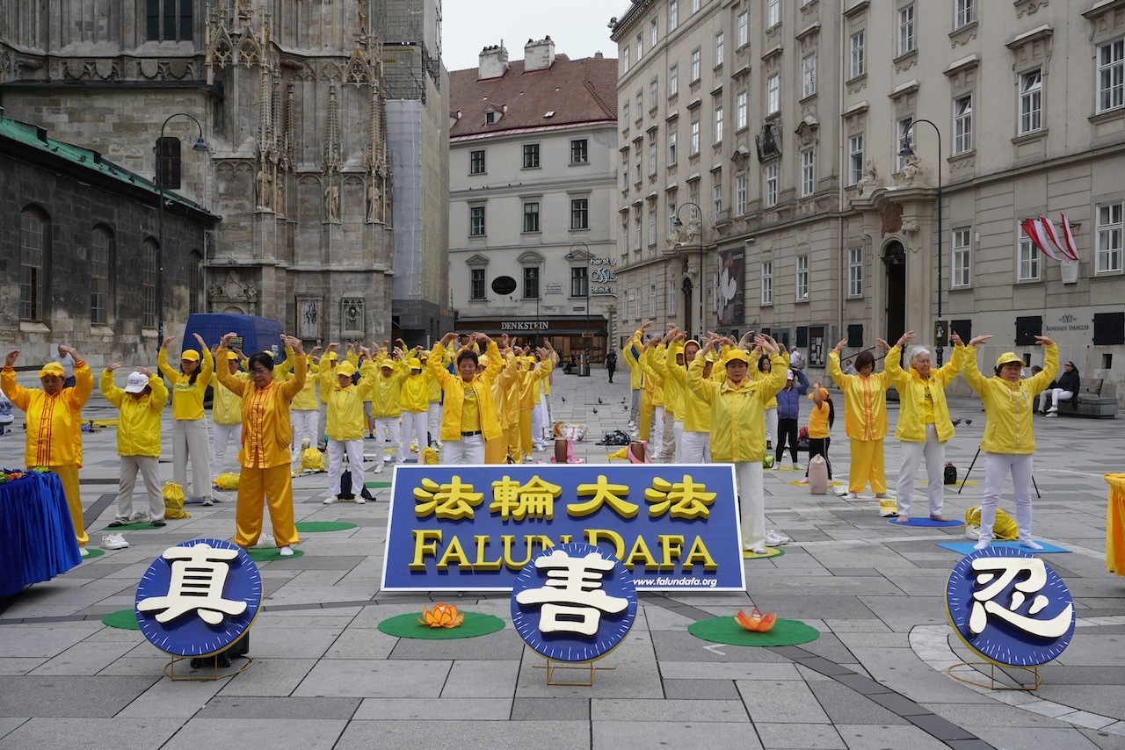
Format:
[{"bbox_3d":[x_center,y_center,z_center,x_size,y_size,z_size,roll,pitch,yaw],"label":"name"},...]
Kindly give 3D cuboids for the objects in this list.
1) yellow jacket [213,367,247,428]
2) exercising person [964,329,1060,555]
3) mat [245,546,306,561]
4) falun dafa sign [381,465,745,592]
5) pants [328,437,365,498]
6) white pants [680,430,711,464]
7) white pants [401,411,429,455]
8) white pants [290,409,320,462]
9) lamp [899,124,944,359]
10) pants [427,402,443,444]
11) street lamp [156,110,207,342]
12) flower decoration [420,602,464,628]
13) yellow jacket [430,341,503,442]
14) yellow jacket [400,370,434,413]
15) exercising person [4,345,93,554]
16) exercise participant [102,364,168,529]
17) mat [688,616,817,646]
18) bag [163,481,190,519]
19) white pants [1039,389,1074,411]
[{"bbox_3d":[-3.980,0.216,14.550,0.520,0.760,0.310,0,1,-5],"label":"yellow jacket"},{"bbox_3d":[3.666,0.534,9.980,0.780,1.730,0.420,0,1,0],"label":"exercising person"},{"bbox_3d":[-2.405,1.403,9.600,0.760,0.010,0.760,0,1,0],"label":"mat"},{"bbox_3d":[0.014,1.020,8.250,2.380,0.970,0.110,0,-36,0],"label":"falun dafa sign"},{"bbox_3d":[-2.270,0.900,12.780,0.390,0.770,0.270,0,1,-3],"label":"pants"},{"bbox_3d":[1.385,0.893,12.200,0.420,0.840,0.280,0,1,0],"label":"white pants"},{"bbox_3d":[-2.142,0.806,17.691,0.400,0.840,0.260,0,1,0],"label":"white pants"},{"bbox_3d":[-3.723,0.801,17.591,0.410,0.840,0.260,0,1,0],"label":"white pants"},{"bbox_3d":[9.997,-3.171,33.900,1.300,8.040,0.420,0,1,-12],"label":"lamp"},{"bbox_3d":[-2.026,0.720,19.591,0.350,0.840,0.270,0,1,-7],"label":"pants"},{"bbox_3d":[-11.235,-3.428,35.918,1.550,8.600,0.420,0,1,-13],"label":"street lamp"},{"bbox_3d":[-0.710,1.401,7.161,0.270,0.120,0.260,0,1,0],"label":"flower decoration"},{"bbox_3d":[-0.774,0.134,9.800,0.600,0.810,0.360,0,1,0],"label":"yellow jacket"},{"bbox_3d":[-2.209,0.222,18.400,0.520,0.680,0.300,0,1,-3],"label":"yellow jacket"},{"bbox_3d":[-4.064,0.581,9.634,0.690,1.640,0.430,0,1,-6],"label":"exercising person"},{"bbox_3d":[-3.926,0.627,11.186,0.580,1.490,0.430,0,1,-5],"label":"exercise participant"},{"bbox_3d":[1.092,1.458,6.950,0.752,0.010,0.740,0,1,0],"label":"mat"},{"bbox_3d":[-3.705,1.190,11.650,0.260,0.360,0.200,0,1,-9],"label":"bag"},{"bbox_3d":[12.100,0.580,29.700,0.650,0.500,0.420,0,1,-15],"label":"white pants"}]

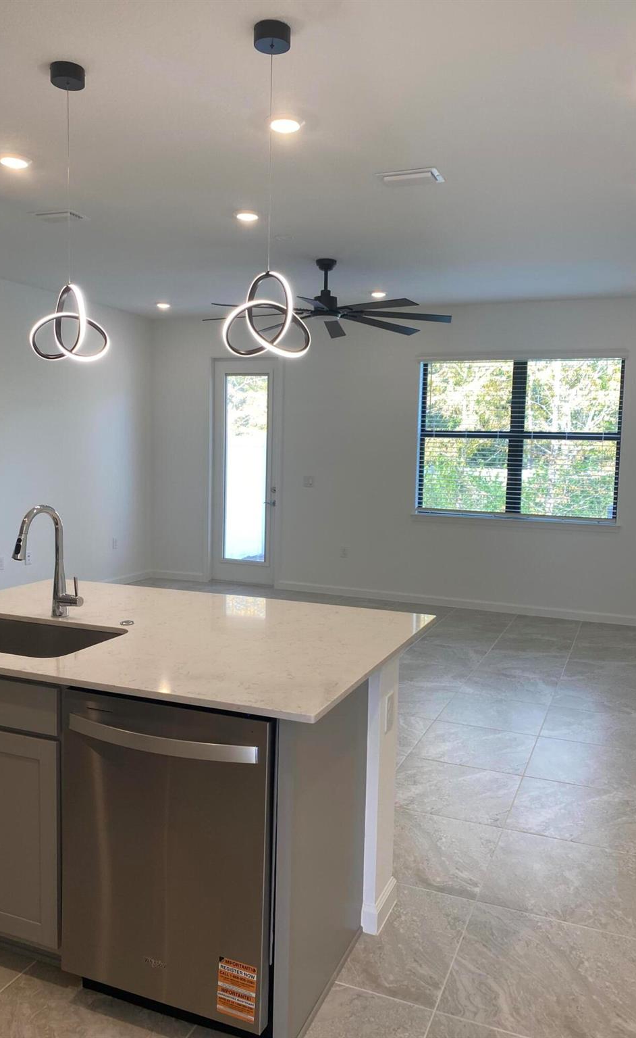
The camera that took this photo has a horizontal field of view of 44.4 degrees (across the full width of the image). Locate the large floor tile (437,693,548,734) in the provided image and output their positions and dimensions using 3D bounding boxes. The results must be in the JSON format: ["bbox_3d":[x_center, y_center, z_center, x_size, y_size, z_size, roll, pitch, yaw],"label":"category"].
[{"bbox_3d":[1.044,1.151,4.609,0.561,0.012,0.561,3,5,22],"label":"large floor tile"}]

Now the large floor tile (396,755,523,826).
[{"bbox_3d":[0.599,1.219,3.517,0.560,0.010,0.560,3,6,22],"label":"large floor tile"}]

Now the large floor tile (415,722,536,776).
[{"bbox_3d":[0.816,1.177,4.036,0.560,0.010,0.560,3,6,22],"label":"large floor tile"}]

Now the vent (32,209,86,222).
[{"bbox_3d":[-1.553,-1.814,4.672,0.280,0.025,0.190,3,5,22],"label":"vent"}]

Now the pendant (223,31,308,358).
[{"bbox_3d":[-0.159,-1.087,2.627,0.300,1.069,0.230,1,5,-4],"label":"pendant"}]

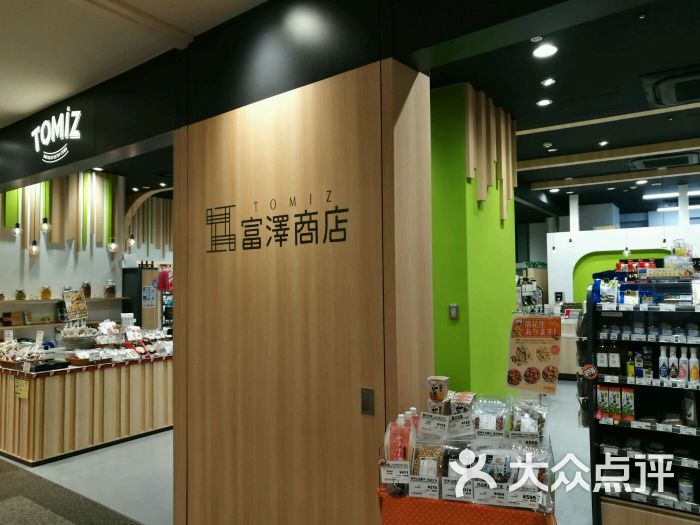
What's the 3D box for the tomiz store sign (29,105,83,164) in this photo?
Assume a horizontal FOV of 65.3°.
[{"bbox_3d":[-2.536,-1.068,4.643,0.933,0.426,0.050,-3,-3,38],"label":"tomiz store sign"}]

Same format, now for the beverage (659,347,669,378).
[{"bbox_3d":[1.699,0.548,2.954,0.050,0.187,0.050,-3,-3,37],"label":"beverage"}]

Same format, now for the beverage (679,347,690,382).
[{"bbox_3d":[1.839,0.564,2.999,0.052,0.198,0.052,-3,-3,38],"label":"beverage"}]

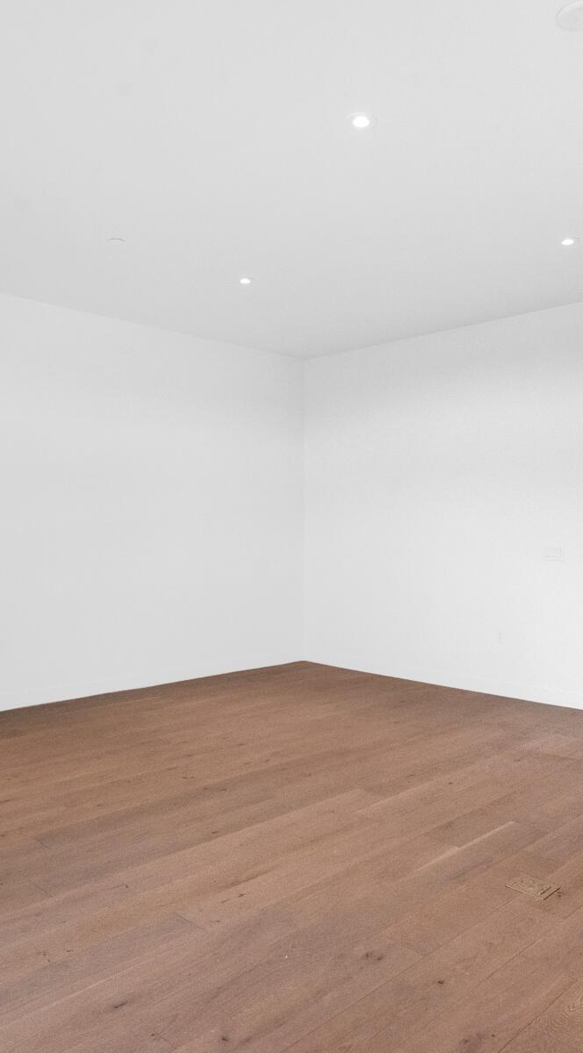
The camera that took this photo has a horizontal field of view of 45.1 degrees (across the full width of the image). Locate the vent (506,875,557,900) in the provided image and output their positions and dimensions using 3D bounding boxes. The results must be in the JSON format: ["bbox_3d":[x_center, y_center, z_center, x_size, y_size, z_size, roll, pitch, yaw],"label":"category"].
[{"bbox_3d":[0.915,1.355,2.660,0.134,0.013,0.153,0,0,-44],"label":"vent"}]

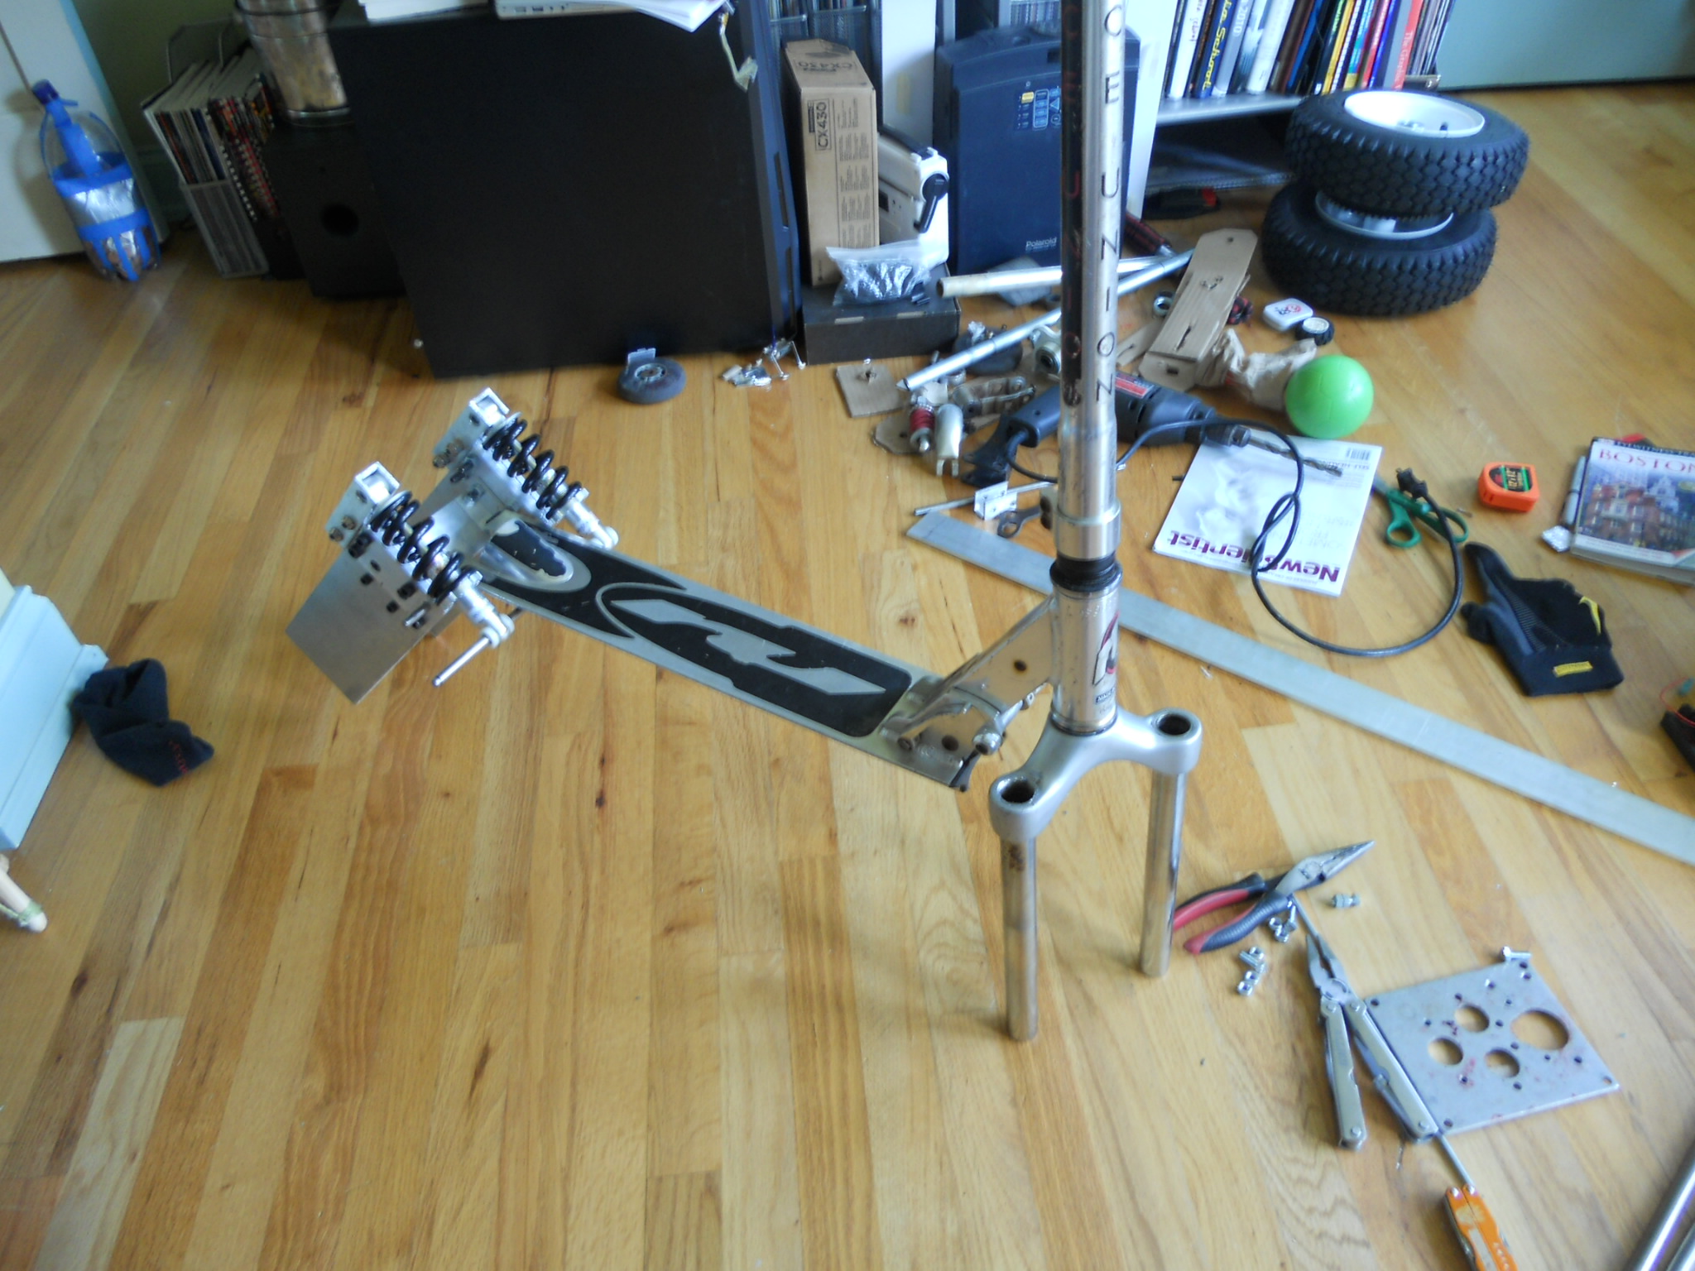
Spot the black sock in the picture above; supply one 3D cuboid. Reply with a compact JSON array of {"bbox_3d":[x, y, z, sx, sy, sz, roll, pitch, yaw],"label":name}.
[{"bbox_3d":[-0.698,0.088,1.306,0.088,0.052,0.154,-33,51,-26],"label":"black sock"}]

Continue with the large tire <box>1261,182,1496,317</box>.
[{"bbox_3d":[0.752,-0.566,1.882,0.308,0.090,0.308,-5,43,0],"label":"large tire"}]

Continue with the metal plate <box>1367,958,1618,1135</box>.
[{"bbox_3d":[0.500,0.319,1.034,0.144,0.006,0.117,-12,44,-7],"label":"metal plate"}]

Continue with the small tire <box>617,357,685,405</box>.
[{"bbox_3d":[-0.264,-0.346,1.787,0.090,0.027,0.090,-5,43,0],"label":"small tire"}]

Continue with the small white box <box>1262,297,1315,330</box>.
[{"bbox_3d":[0.608,-0.440,1.822,0.057,0.015,0.044,-21,46,-16],"label":"small white box"}]

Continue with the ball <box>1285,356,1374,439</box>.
[{"bbox_3d":[0.583,-0.288,1.598,0.100,0.100,0.100,-3,43,2],"label":"ball"}]

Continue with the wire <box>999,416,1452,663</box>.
[{"bbox_3d":[0.422,-0.152,1.465,0.510,0.056,0.309,18,48,21],"label":"wire"}]

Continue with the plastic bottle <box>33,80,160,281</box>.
[{"bbox_3d":[-1.171,-0.702,2.045,0.110,0.300,0.110,-5,43,0],"label":"plastic bottle"}]

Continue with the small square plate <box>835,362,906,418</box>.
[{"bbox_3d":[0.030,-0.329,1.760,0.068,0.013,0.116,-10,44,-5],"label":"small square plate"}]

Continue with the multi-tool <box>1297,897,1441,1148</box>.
[{"bbox_3d":[0.390,0.302,1.024,0.076,0.020,0.197,-6,44,-2],"label":"multi-tool"}]

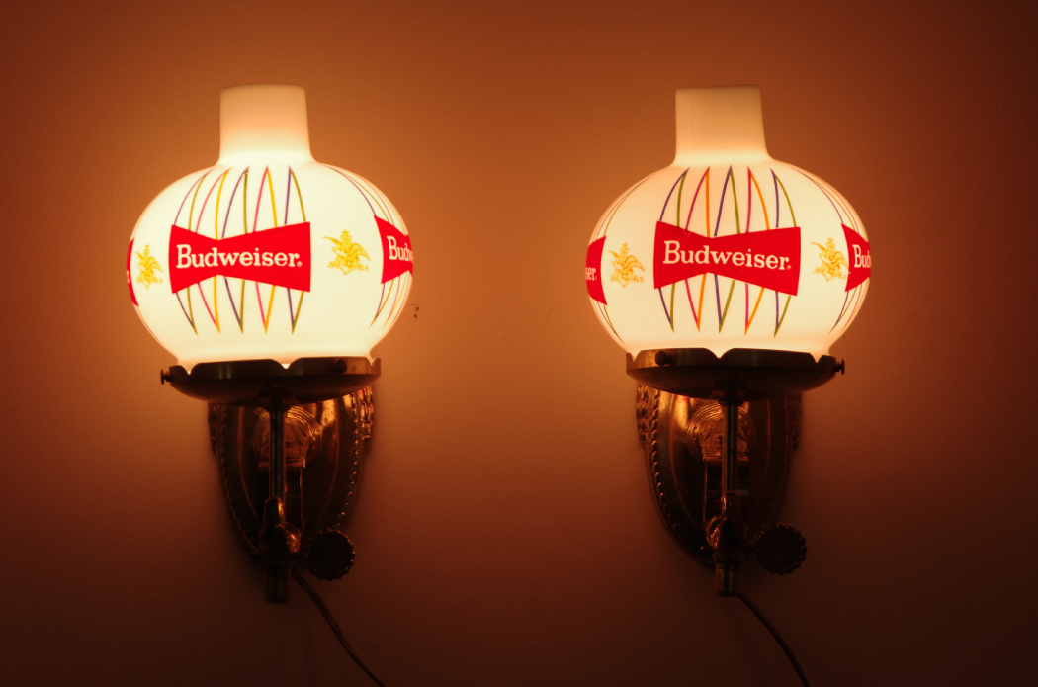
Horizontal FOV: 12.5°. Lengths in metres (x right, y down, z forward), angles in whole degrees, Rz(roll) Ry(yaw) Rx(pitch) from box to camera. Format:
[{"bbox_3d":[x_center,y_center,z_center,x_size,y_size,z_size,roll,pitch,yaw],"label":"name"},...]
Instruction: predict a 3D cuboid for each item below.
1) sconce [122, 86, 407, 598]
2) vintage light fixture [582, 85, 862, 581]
[{"bbox_3d":[-0.146,0.001,2.817,0.168,0.304,0.232,0,-2,0],"label":"sconce"},{"bbox_3d":[0.123,-0.001,2.817,0.168,0.300,0.232,0,-2,0],"label":"vintage light fixture"}]

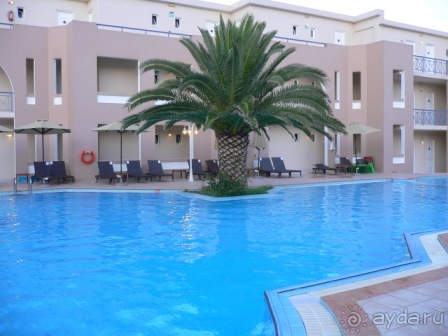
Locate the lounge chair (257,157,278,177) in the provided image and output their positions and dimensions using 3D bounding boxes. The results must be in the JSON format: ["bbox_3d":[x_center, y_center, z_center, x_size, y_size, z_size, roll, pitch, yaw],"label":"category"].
[{"bbox_3d":[2.388,-0.060,21.784,0.680,0.930,1.900,-2,2,-29],"label":"lounge chair"}]

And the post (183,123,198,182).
[{"bbox_3d":[-1.461,-0.656,20.056,0.700,2.530,0.650,0,2,0],"label":"post"}]

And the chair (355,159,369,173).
[{"bbox_3d":[8.350,-0.100,27.000,0.670,0.860,1.750,-1,2,-10],"label":"chair"}]

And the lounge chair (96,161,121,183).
[{"bbox_3d":[-4.886,0.199,19.384,0.680,0.930,1.900,-2,2,-29],"label":"lounge chair"}]

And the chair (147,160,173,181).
[{"bbox_3d":[-3.160,0.107,21.980,0.670,0.980,1.950,-2,3,-29],"label":"chair"}]

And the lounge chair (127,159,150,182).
[{"bbox_3d":[-3.775,0.156,20.084,0.680,0.930,1.900,-2,2,-29],"label":"lounge chair"}]

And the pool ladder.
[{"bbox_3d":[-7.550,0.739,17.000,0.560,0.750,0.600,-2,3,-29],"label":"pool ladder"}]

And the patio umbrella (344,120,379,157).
[{"bbox_3d":[6.837,-1.044,23.454,2.500,2.650,2.500,0,2,0],"label":"patio umbrella"}]

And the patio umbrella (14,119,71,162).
[{"bbox_3d":[-7.401,-0.612,18.553,2.400,2.680,2.400,0,2,0],"label":"patio umbrella"}]

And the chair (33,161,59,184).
[{"bbox_3d":[-7.627,0.208,19.384,0.680,0.930,1.900,-2,2,-29],"label":"chair"}]

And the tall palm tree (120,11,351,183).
[{"bbox_3d":[0.319,-2.399,16.291,8.000,6.250,7.800,0,2,0],"label":"tall palm tree"}]

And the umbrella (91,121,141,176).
[{"bbox_3d":[-4.264,-0.617,18.754,2.400,2.630,2.400,0,2,0],"label":"umbrella"}]

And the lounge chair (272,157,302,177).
[{"bbox_3d":[2.922,-0.056,21.784,0.680,0.930,1.900,-2,2,-29],"label":"lounge chair"}]

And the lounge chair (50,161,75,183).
[{"bbox_3d":[-7.020,0.203,19.484,0.680,0.930,1.900,-2,2,-29],"label":"lounge chair"}]

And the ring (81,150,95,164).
[{"bbox_3d":[-6.705,-0.517,22.300,0.710,0.710,0.110,-2,3,-29],"label":"ring"}]

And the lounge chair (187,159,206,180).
[{"bbox_3d":[-1.220,0.060,22.970,0.670,0.980,1.950,-2,3,-29],"label":"lounge chair"}]

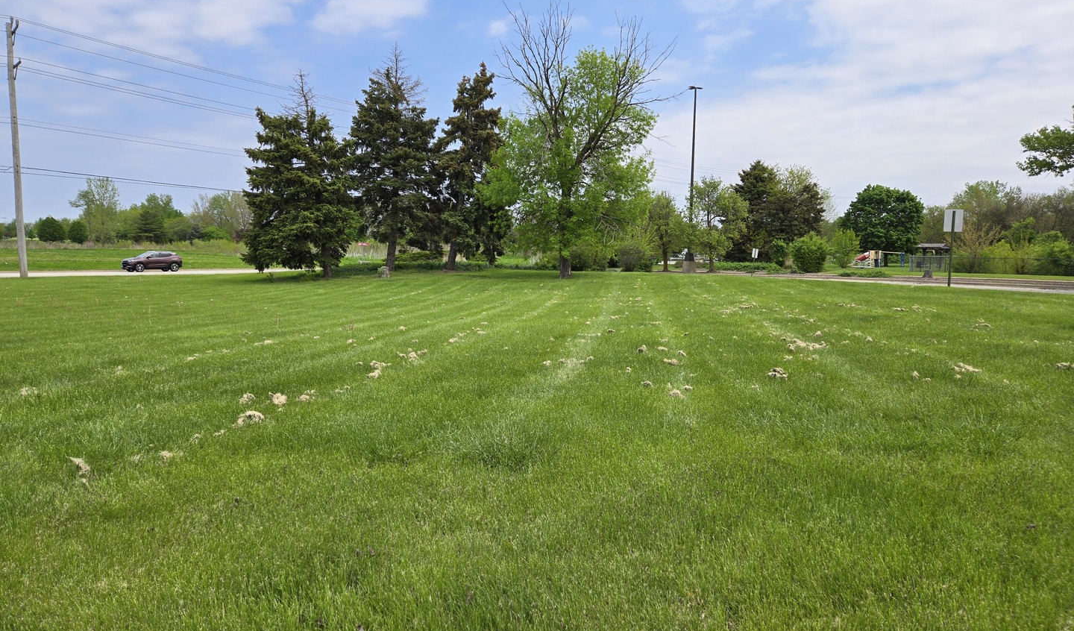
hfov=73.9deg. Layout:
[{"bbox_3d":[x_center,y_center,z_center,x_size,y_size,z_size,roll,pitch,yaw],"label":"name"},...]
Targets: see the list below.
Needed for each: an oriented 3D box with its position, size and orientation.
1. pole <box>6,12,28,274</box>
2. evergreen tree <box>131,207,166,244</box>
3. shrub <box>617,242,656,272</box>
[{"bbox_3d":[-30.941,-9.857,42.464,2.400,15.194,0.500,5,7,39],"label":"pole"},{"bbox_3d":[-73.449,-16.972,134.662,5.700,6.990,5.600,1,6,0],"label":"evergreen tree"},{"bbox_3d":[7.197,-4.232,51.896,2.800,2.140,2.600,1,6,8],"label":"shrub"}]

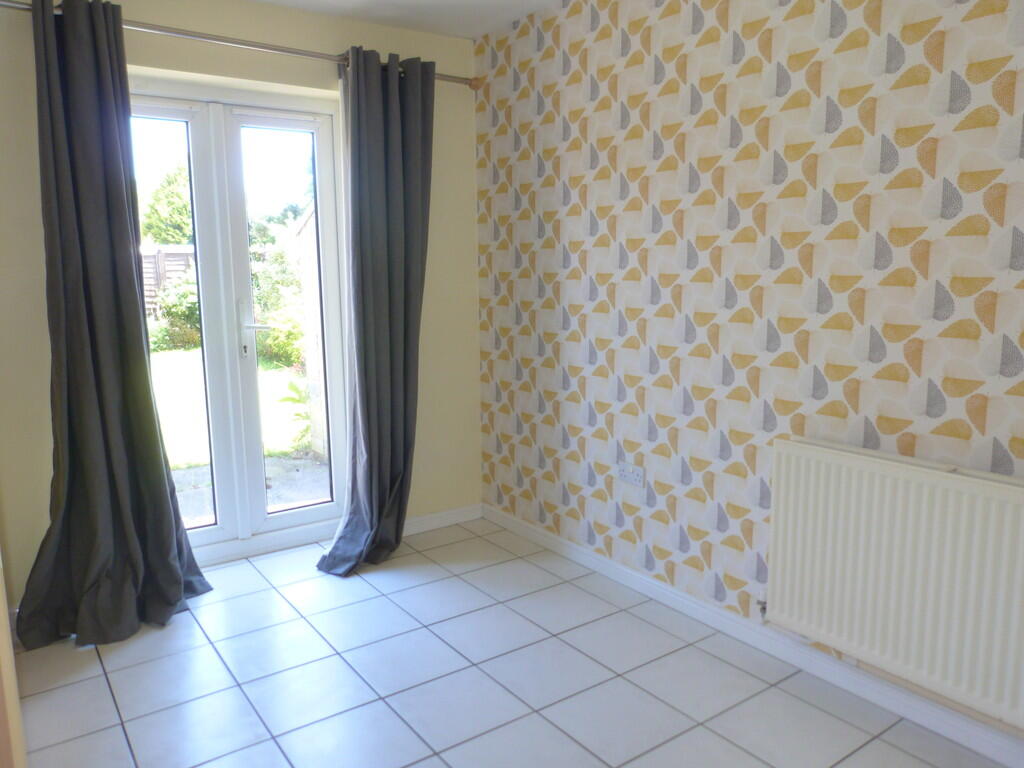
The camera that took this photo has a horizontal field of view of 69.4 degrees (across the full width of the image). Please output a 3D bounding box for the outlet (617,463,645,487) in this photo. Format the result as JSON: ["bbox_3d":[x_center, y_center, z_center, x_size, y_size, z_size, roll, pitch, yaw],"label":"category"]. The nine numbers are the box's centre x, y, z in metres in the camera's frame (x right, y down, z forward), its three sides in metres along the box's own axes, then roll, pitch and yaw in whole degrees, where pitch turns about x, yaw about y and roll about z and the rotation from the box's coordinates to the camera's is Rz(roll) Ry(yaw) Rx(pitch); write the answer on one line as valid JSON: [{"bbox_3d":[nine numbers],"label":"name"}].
[{"bbox_3d":[0.468,0.368,2.973,0.012,0.087,0.147,-6,10,-35],"label":"outlet"}]

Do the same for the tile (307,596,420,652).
[{"bbox_3d":[-0.546,0.887,2.741,0.329,0.010,0.329,-6,10,-35],"label":"tile"}]

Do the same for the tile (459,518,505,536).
[{"bbox_3d":[-0.166,0.742,3.784,0.151,0.010,0.221,-6,10,-35],"label":"tile"}]

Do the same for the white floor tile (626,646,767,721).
[{"bbox_3d":[0.582,0.950,2.353,0.334,0.012,0.334,-6,10,-35],"label":"white floor tile"}]

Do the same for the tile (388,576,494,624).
[{"bbox_3d":[-0.281,0.870,2.974,0.334,0.012,0.334,-6,10,-35],"label":"tile"}]

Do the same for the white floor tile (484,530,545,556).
[{"bbox_3d":[0.003,0.779,3.585,0.166,0.012,0.334,-6,10,-35],"label":"white floor tile"}]

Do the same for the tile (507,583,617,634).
[{"bbox_3d":[0.189,0.869,2.878,0.332,0.010,0.332,-6,10,-35],"label":"tile"}]

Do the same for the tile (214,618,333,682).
[{"bbox_3d":[-0.816,0.916,2.550,0.329,0.010,0.329,-6,10,-35],"label":"tile"}]

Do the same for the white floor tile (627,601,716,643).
[{"bbox_3d":[0.583,0.884,2.749,0.151,0.010,0.332,-6,10,-35],"label":"white floor tile"}]

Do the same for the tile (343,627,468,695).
[{"bbox_3d":[-0.356,0.930,2.493,0.332,0.010,0.332,-6,10,-35],"label":"tile"}]

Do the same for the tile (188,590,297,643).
[{"bbox_3d":[-1.010,0.880,2.818,0.329,0.010,0.329,-6,10,-35],"label":"tile"}]

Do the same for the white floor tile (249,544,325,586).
[{"bbox_3d":[-0.958,0.825,3.340,0.334,0.012,0.374,-6,10,-35],"label":"white floor tile"}]

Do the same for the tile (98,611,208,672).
[{"bbox_3d":[-1.299,0.925,2.665,0.334,0.012,0.334,-6,10,-35],"label":"tile"}]

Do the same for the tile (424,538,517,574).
[{"bbox_3d":[-0.200,0.790,3.391,0.329,0.010,0.329,-6,10,-35],"label":"tile"}]

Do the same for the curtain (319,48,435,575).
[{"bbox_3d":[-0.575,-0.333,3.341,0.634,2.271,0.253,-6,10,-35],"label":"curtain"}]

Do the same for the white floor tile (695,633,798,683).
[{"bbox_3d":[0.778,0.921,2.479,0.151,0.010,0.332,-6,10,-35],"label":"white floor tile"}]

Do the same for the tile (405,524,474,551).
[{"bbox_3d":[-0.365,0.765,3.643,0.332,0.010,0.221,-6,10,-35],"label":"tile"}]

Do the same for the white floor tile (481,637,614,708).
[{"bbox_3d":[0.110,0.930,2.397,0.329,0.010,0.329,-6,10,-35],"label":"white floor tile"}]

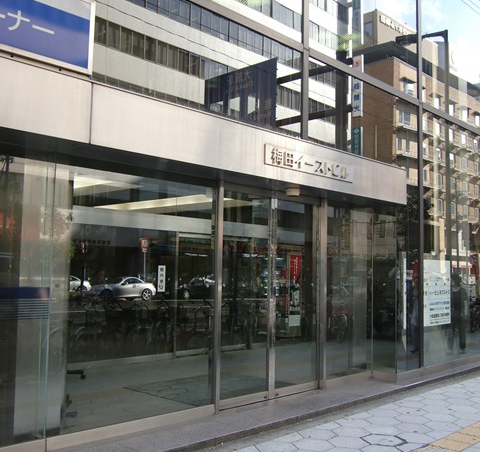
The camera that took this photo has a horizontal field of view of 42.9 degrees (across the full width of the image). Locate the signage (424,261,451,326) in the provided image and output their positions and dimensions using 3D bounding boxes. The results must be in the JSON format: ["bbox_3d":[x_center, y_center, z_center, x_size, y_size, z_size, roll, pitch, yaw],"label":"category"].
[{"bbox_3d":[2.981,1.003,9.197,0.030,0.960,0.900,-3,-6,43],"label":"signage"}]

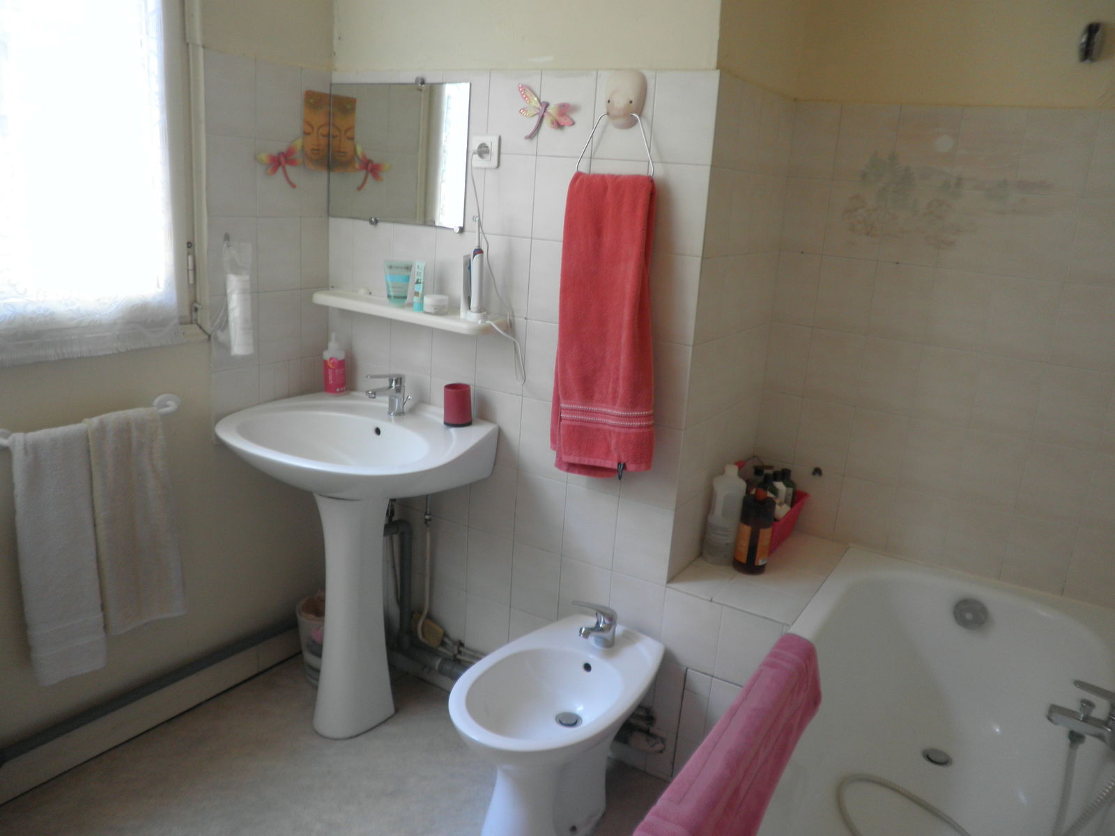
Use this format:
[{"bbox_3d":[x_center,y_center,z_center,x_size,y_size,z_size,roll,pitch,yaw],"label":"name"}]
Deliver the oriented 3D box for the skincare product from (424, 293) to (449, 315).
[{"bbox_3d":[-0.314,-0.295,2.175,0.063,0.046,0.063,2,15,-8],"label":"skincare product"}]

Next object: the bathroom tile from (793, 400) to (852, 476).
[{"bbox_3d":[0.753,0.052,2.372,0.149,0.201,0.010,13,18,29],"label":"bathroom tile"}]

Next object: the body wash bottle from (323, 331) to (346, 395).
[{"bbox_3d":[-0.646,-0.160,2.427,0.066,0.182,0.066,0,15,-15],"label":"body wash bottle"}]

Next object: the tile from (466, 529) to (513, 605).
[{"bbox_3d":[-0.187,0.414,2.342,0.149,0.200,0.010,12,17,29],"label":"tile"}]

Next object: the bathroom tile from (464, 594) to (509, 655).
[{"bbox_3d":[-0.204,0.614,2.421,0.148,0.201,0.010,12,17,28],"label":"bathroom tile"}]

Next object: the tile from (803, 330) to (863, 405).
[{"bbox_3d":[0.773,-0.141,2.337,0.150,0.200,0.010,12,17,28],"label":"tile"}]

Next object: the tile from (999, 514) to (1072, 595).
[{"bbox_3d":[1.233,0.353,2.153,0.149,0.201,0.010,13,18,29],"label":"tile"}]

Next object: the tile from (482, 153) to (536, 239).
[{"bbox_3d":[-0.118,-0.559,2.112,0.148,0.201,0.010,12,17,28],"label":"tile"}]

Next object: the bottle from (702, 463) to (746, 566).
[{"bbox_3d":[0.450,0.254,2.246,0.095,0.260,0.081,7,15,12],"label":"bottle"}]

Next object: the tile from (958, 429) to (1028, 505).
[{"bbox_3d":[1.111,0.138,2.134,0.150,0.200,0.010,13,18,31],"label":"tile"}]

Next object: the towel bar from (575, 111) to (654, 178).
[{"bbox_3d":[0.130,-0.604,1.858,0.201,0.140,0.025,12,17,28],"label":"towel bar"}]

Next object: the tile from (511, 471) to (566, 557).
[{"bbox_3d":[-0.043,0.247,2.215,0.150,0.200,0.010,12,17,28],"label":"tile"}]

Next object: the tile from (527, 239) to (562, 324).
[{"bbox_3d":[-0.003,-0.335,2.088,0.150,0.200,0.010,12,17,28],"label":"tile"}]

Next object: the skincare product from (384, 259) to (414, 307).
[{"bbox_3d":[-0.427,-0.364,2.268,0.078,0.117,0.044,2,15,-8],"label":"skincare product"}]

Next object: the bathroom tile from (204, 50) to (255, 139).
[{"bbox_3d":[-0.805,-0.792,2.057,0.010,0.201,0.149,13,18,31],"label":"bathroom tile"}]

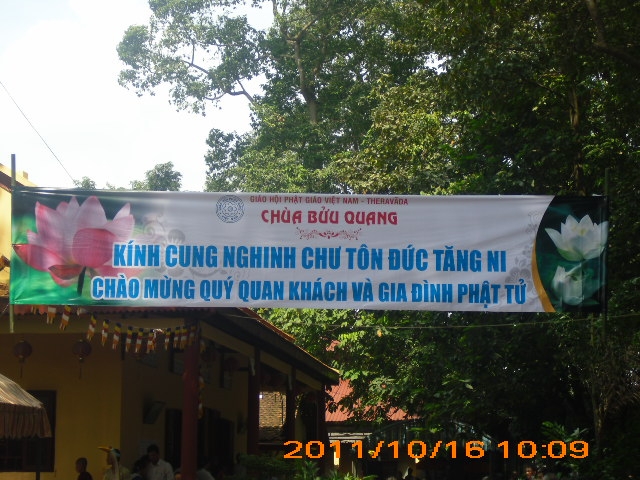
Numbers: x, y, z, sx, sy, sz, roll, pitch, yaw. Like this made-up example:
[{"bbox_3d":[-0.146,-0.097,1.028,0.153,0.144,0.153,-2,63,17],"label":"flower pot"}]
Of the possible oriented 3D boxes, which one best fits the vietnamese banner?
[{"bbox_3d":[-0.108,0.103,13.300,5.860,1.140,0.060,1,-4,0],"label":"vietnamese banner"}]

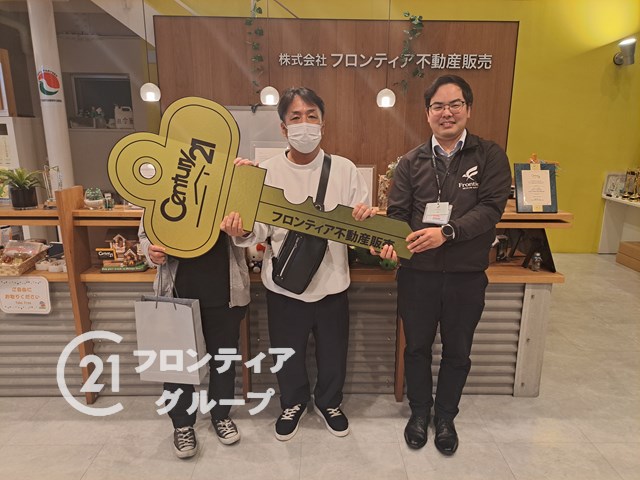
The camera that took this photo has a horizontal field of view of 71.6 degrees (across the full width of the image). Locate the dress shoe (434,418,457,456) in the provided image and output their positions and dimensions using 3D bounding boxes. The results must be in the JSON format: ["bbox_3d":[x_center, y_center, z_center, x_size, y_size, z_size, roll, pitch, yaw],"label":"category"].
[{"bbox_3d":[0.616,0.907,2.162,0.108,0.115,0.290,3,14,11],"label":"dress shoe"}]

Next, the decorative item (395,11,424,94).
[{"bbox_3d":[0.960,-2.001,4.771,0.301,0.831,0.150,0,14,-1],"label":"decorative item"}]

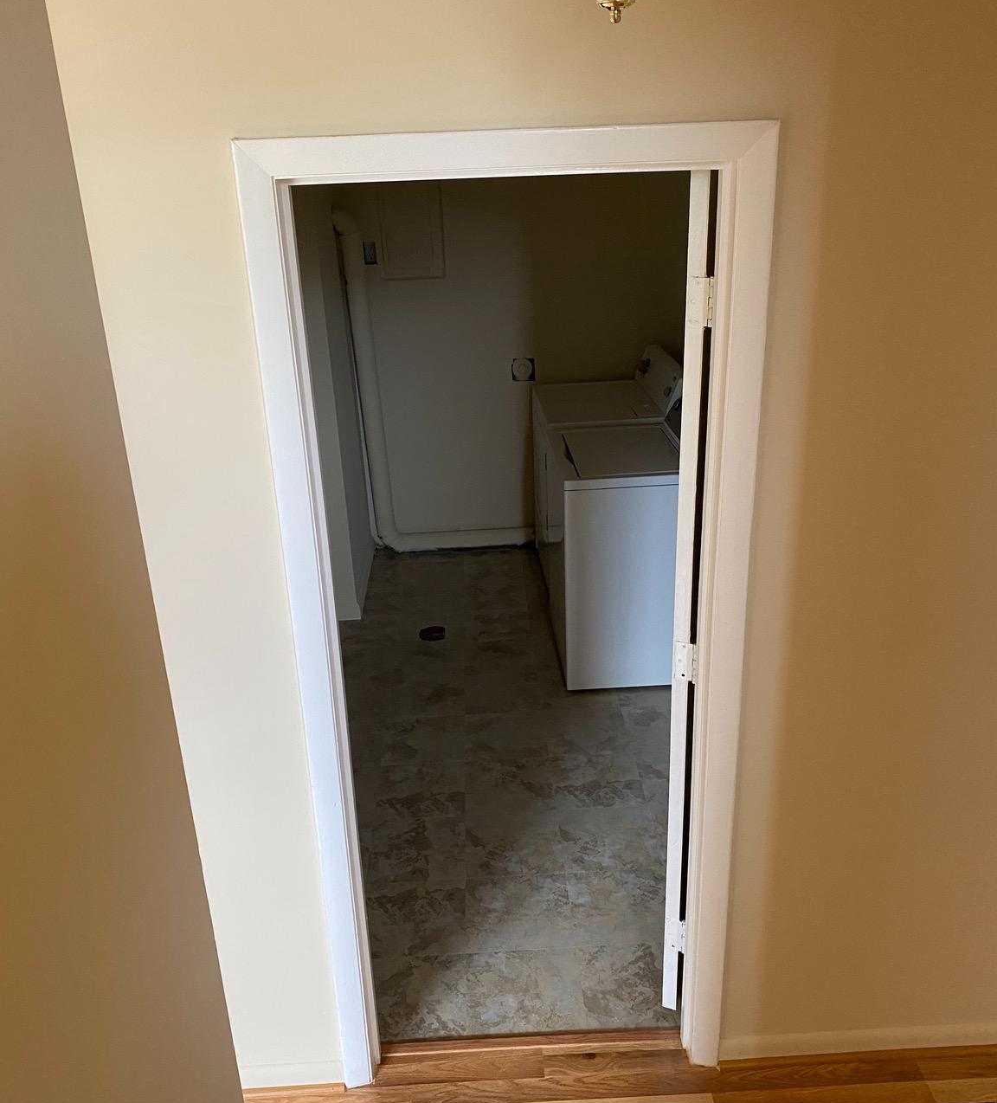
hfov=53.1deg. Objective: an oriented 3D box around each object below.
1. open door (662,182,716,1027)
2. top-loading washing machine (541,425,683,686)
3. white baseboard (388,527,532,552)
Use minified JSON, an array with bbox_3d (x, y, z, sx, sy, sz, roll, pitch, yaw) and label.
[{"bbox_3d":[0.541,0.102,2.491,0.036,2.015,0.750,7,24,21],"label":"open door"},{"bbox_3d":[0.584,-0.088,4.193,0.680,1.085,0.715,-3,23,-2],"label":"top-loading washing machine"},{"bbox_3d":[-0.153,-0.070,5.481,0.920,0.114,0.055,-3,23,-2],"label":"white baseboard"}]

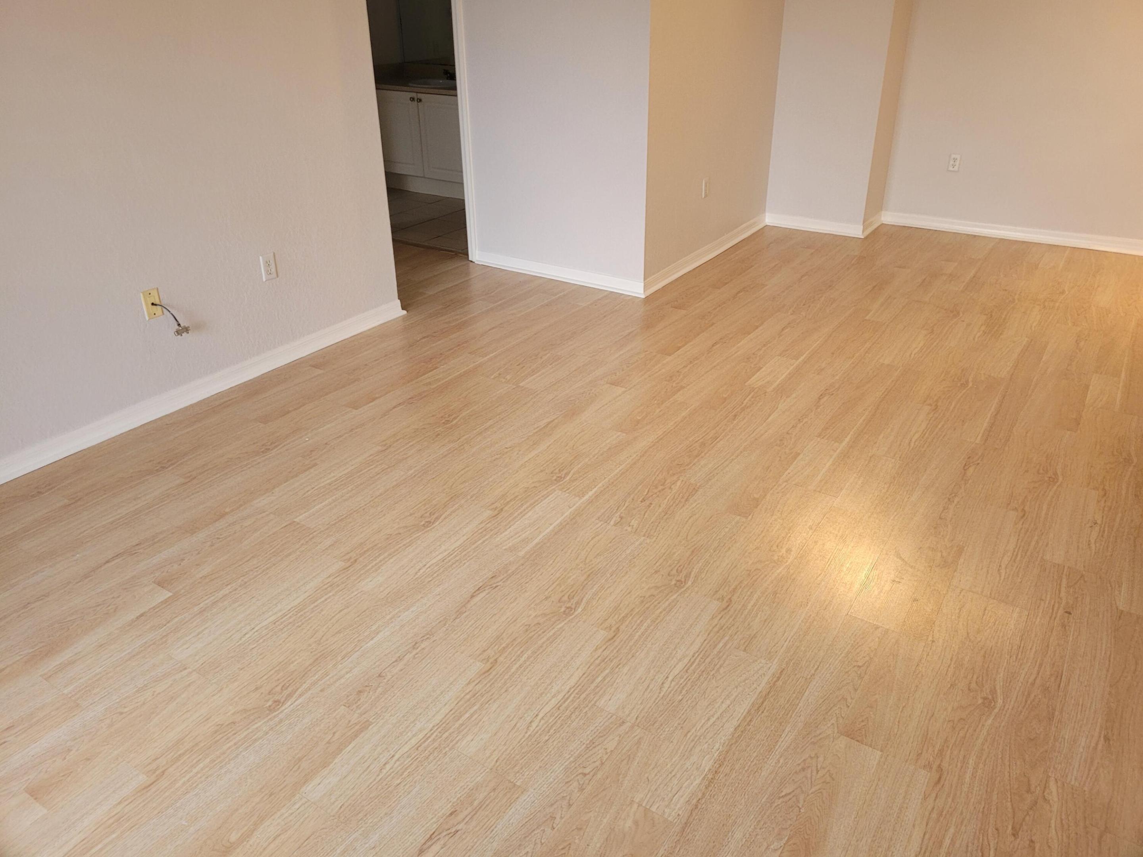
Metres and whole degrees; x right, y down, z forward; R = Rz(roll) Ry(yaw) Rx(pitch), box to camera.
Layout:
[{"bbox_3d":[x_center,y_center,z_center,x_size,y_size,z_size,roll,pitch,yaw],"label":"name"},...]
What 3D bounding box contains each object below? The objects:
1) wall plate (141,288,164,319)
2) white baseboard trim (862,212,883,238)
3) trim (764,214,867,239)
[{"bbox_3d":[-1.648,-0.490,3.376,0.008,0.115,0.071,16,32,30],"label":"wall plate"},{"bbox_3d":[2.085,-1.412,5.934,0.018,0.082,0.466,16,32,29],"label":"white baseboard trim"},{"bbox_3d":[1.685,-1.406,5.934,0.689,0.082,0.018,17,32,30],"label":"trim"}]

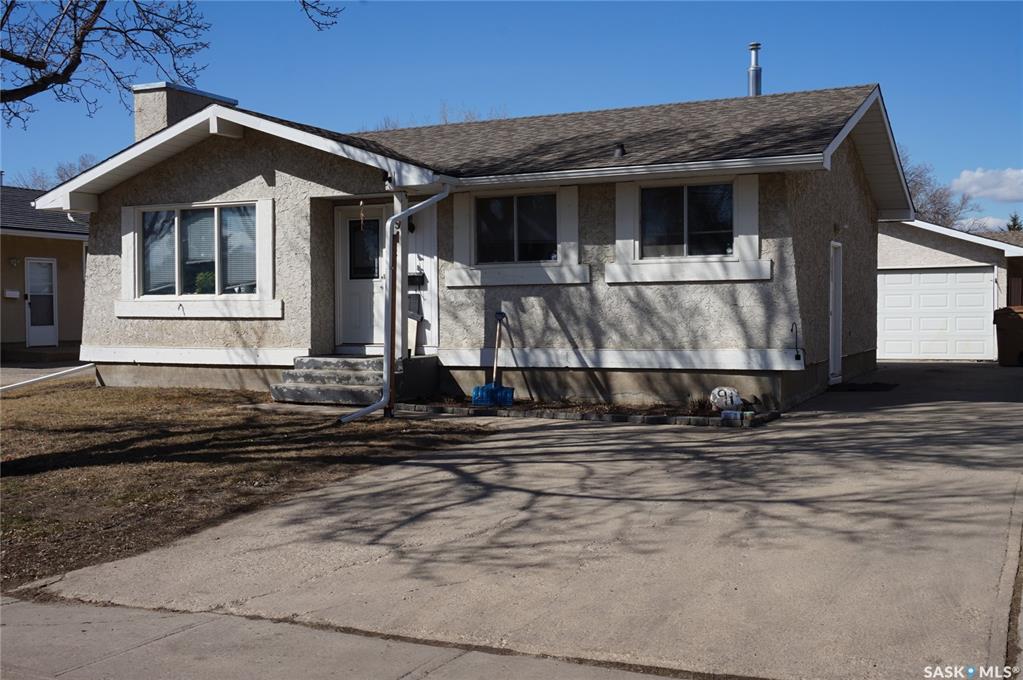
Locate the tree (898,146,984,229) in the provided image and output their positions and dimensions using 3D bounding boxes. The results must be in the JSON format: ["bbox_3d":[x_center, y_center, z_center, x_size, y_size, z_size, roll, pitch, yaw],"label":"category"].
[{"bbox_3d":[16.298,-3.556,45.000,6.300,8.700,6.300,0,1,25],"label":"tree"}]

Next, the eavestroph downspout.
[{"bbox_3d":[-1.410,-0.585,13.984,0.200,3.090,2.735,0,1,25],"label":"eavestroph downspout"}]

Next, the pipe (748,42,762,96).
[{"bbox_3d":[4.119,-4.548,18.696,0.225,0.954,0.225,0,1,25],"label":"pipe"}]

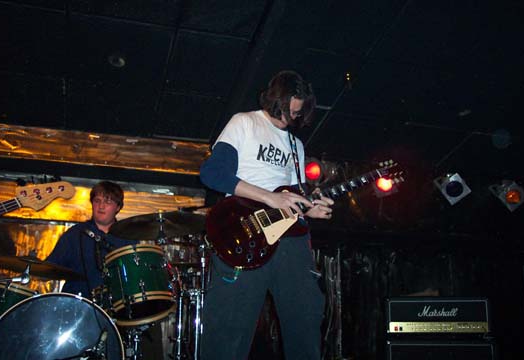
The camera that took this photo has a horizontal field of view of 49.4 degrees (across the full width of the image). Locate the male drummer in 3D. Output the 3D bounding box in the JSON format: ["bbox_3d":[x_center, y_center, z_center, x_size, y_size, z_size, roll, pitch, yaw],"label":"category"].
[{"bbox_3d":[-0.896,0.569,3.079,0.670,1.300,0.800,5,-19,-14],"label":"male drummer"}]

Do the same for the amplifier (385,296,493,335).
[{"bbox_3d":[1.318,1.046,4.322,0.745,0.290,0.215,-1,-18,6],"label":"amplifier"}]

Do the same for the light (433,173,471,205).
[{"bbox_3d":[1.520,0.047,4.512,0.200,0.230,0.220,-39,-2,22],"label":"light"}]

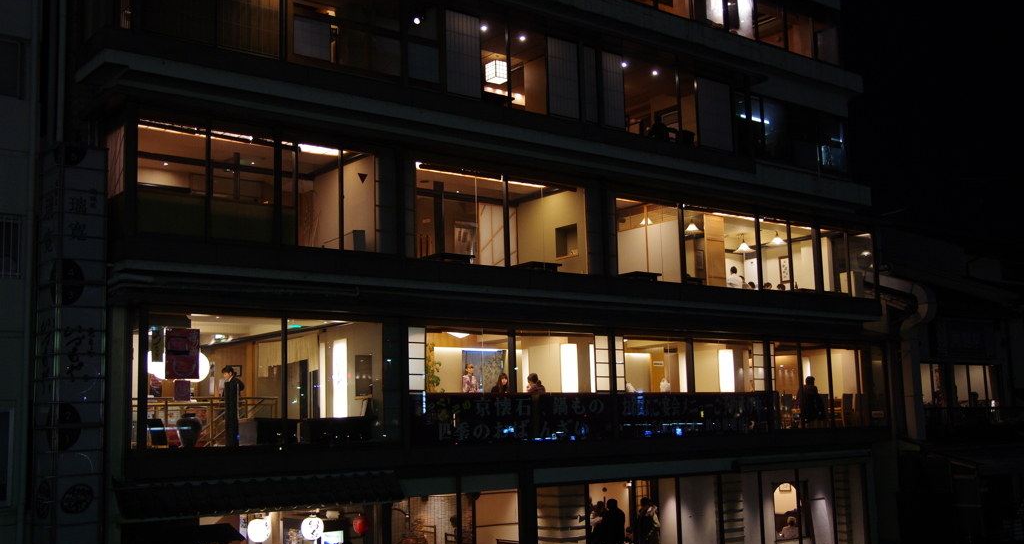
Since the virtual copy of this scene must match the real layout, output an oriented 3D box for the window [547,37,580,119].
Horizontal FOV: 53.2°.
[{"bbox_3d":[1.072,-4.093,21.623,0.881,1.732,0.080,5,-10,-37],"label":"window"}]

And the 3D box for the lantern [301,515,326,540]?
[{"bbox_3d":[-3.179,4.090,16.306,0.357,0.420,0.357,-1,-8,0],"label":"lantern"}]

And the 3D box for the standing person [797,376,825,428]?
[{"bbox_3d":[8.239,3.662,28.195,0.520,1.580,0.400,0,-8,-9],"label":"standing person"}]

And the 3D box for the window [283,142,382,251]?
[{"bbox_3d":[-3.125,-1.292,18.034,1.829,1.773,0.100,5,-10,-36],"label":"window"}]

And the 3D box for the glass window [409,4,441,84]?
[{"bbox_3d":[-1.691,-4.383,19.620,0.731,1.497,0.100,5,-10,-36],"label":"glass window"}]

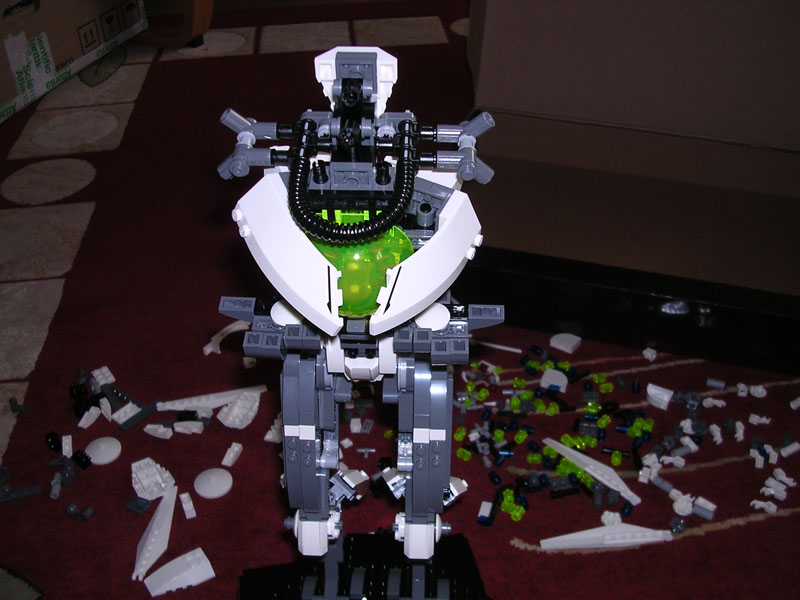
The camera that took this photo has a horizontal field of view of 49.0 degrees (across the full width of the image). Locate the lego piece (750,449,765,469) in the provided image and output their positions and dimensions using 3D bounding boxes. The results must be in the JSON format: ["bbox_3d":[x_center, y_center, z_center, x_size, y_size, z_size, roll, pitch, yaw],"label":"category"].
[{"bbox_3d":[0.300,0.133,0.736,0.009,0.005,0.018,-3,38,-1],"label":"lego piece"}]

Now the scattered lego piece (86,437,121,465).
[{"bbox_3d":[-0.256,0.129,0.756,0.032,0.007,0.032,-10,37,-11],"label":"scattered lego piece"}]

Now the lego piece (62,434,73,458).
[{"bbox_3d":[-0.292,0.129,0.772,0.008,0.004,0.024,-13,39,-14],"label":"lego piece"}]

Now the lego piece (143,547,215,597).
[{"bbox_3d":[-0.159,0.197,0.636,0.047,0.011,0.030,-18,37,-26],"label":"lego piece"}]

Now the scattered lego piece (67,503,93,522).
[{"bbox_3d":[-0.250,0.166,0.687,0.022,0.008,0.009,9,34,14],"label":"scattered lego piece"}]

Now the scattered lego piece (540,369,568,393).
[{"bbox_3d":[0.144,0.075,0.817,0.024,0.007,0.022,14,41,20],"label":"scattered lego piece"}]

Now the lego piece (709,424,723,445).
[{"bbox_3d":[0.270,0.115,0.751,0.008,0.006,0.021,-4,36,-3],"label":"lego piece"}]

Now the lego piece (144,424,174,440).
[{"bbox_3d":[-0.211,0.116,0.767,0.026,0.006,0.013,9,34,13],"label":"lego piece"}]

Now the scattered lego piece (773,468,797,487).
[{"bbox_3d":[0.315,0.146,0.719,0.007,0.006,0.021,-25,43,-26],"label":"scattered lego piece"}]

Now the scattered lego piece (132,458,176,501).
[{"bbox_3d":[-0.202,0.147,0.723,0.032,0.014,0.043,-21,40,-24],"label":"scattered lego piece"}]

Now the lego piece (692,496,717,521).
[{"bbox_3d":[0.238,0.163,0.686,0.016,0.009,0.015,25,44,31],"label":"lego piece"}]

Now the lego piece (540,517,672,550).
[{"bbox_3d":[0.157,0.178,0.669,0.101,0.006,0.018,-3,33,-5],"label":"lego piece"}]

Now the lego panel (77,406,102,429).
[{"bbox_3d":[-0.282,0.107,0.797,0.009,0.008,0.025,8,39,13],"label":"lego panel"}]

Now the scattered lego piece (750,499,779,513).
[{"bbox_3d":[0.287,0.163,0.694,0.021,0.005,0.009,8,33,12],"label":"scattered lego piece"}]

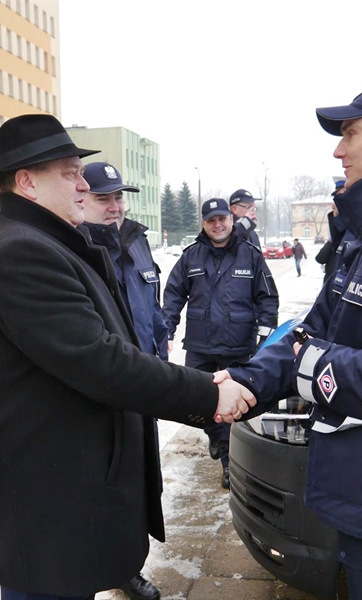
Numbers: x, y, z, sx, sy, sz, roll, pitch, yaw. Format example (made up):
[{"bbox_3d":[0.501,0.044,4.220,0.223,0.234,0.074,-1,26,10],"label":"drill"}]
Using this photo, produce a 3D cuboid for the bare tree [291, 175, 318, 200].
[{"bbox_3d":[26.503,-19.452,140.000,6.300,15.400,6.300,-1,5,0],"label":"bare tree"}]

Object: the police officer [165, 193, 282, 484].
[{"bbox_3d":[0.263,0.255,4.200,0.740,1.830,0.500,0,5,7],"label":"police officer"}]

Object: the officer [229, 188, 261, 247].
[{"bbox_3d":[0.447,0.161,4.700,0.450,1.920,0.600,3,7,37],"label":"officer"}]

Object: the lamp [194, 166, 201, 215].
[{"bbox_3d":[1.736,-8.801,63.777,0.320,8.800,1.600,1,5,14],"label":"lamp"}]

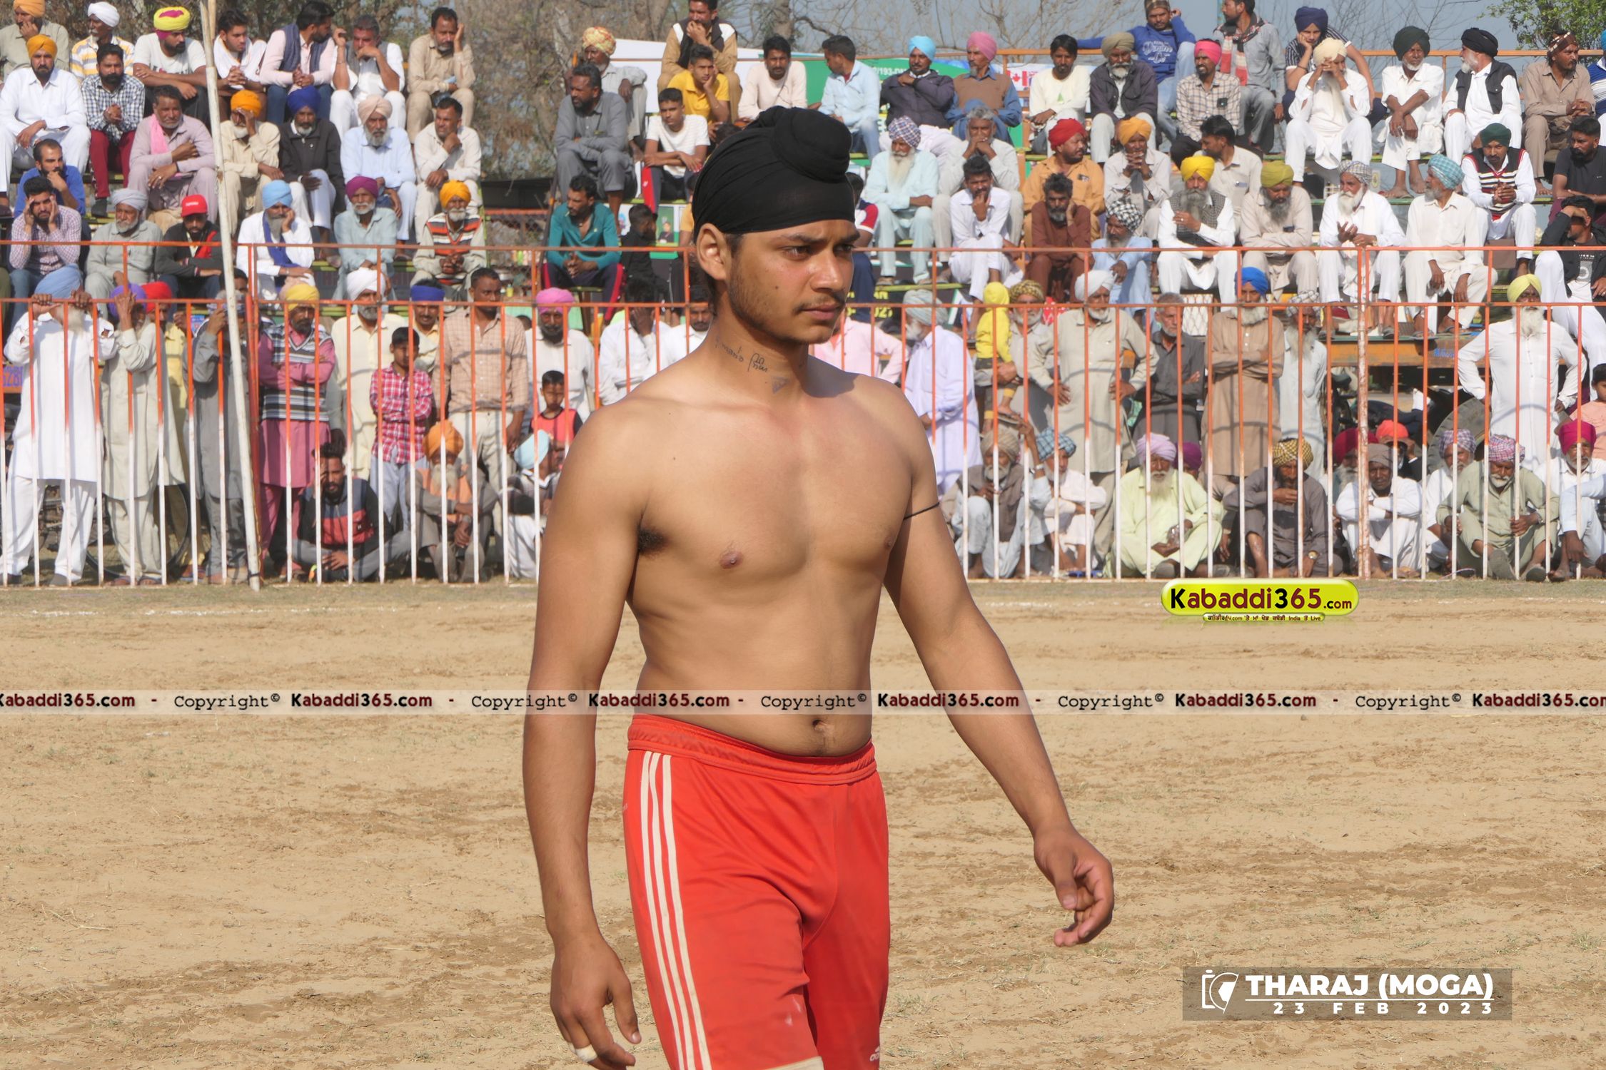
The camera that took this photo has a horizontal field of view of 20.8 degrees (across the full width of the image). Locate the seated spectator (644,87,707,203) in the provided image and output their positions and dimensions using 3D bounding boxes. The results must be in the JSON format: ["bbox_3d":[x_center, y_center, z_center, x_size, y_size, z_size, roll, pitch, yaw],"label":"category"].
[{"bbox_3d":[-0.828,-2.435,28.700,0.460,1.013,0.760,1,3,12],"label":"seated spectator"}]

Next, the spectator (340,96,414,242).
[{"bbox_3d":[-2.792,-2.365,28.700,0.500,1.078,0.750,0,3,0],"label":"spectator"}]

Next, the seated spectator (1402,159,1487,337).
[{"bbox_3d":[4.067,-1.837,27.700,0.530,1.145,0.740,0,3,8],"label":"seated spectator"}]

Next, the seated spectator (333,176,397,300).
[{"bbox_3d":[-2.741,-1.695,27.400,0.450,1.109,0.740,0,3,-2],"label":"seated spectator"}]

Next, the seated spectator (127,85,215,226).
[{"bbox_3d":[-3.962,-2.290,27.500,0.560,1.074,0.800,0,3,-6],"label":"seated spectator"}]

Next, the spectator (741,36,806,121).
[{"bbox_3d":[-0.192,-2.729,28.500,0.500,1.072,0.750,0,3,0],"label":"spectator"}]

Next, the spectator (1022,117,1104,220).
[{"bbox_3d":[1.656,-2.119,27.800,0.540,1.078,0.750,-1,3,-14],"label":"spectator"}]

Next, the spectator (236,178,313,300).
[{"bbox_3d":[-3.504,-1.790,29.000,0.540,1.149,0.750,-1,3,-7],"label":"spectator"}]

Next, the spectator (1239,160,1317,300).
[{"bbox_3d":[3.150,-1.923,29.000,0.530,1.132,0.750,0,3,0],"label":"spectator"}]

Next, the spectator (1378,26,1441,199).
[{"bbox_3d":[3.963,-2.754,28.500,0.470,1.121,0.750,0,3,7],"label":"spectator"}]

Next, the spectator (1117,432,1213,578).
[{"bbox_3d":[2.052,-0.170,24.700,0.570,0.823,0.680,0,3,-8],"label":"spectator"}]

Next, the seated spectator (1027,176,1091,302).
[{"bbox_3d":[1.651,-1.883,28.200,0.460,0.905,0.720,0,3,-2],"label":"seated spectator"}]

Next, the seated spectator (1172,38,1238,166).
[{"bbox_3d":[2.638,-2.713,28.500,0.500,1.039,0.750,0,3,12],"label":"seated spectator"}]

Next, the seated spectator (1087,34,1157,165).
[{"bbox_3d":[2.126,-2.786,29.100,0.480,1.111,0.740,0,3,4],"label":"seated spectator"}]

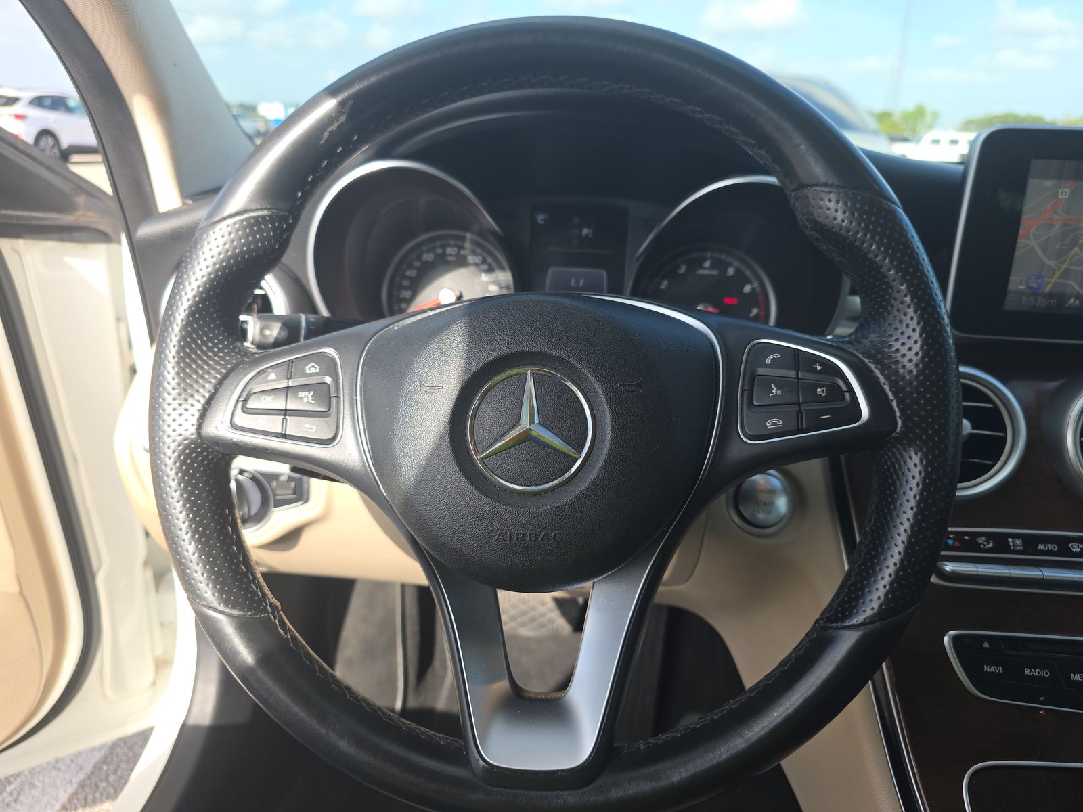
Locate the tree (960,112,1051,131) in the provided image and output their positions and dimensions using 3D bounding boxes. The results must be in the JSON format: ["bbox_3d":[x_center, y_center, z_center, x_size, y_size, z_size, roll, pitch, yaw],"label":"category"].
[{"bbox_3d":[77.249,-45.644,120.000,15.000,6.500,8.000,11,23,24],"label":"tree"}]

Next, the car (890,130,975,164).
[{"bbox_3d":[19.979,-12.510,35.000,4.800,1.750,1.950,3,21,3],"label":"car"}]

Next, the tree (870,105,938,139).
[{"bbox_3d":[47.863,-36.749,95.000,9.000,5.900,7.000,11,23,24],"label":"tree"}]

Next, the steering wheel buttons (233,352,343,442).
[{"bbox_3d":[-0.127,-0.004,0.363,0.057,0.046,0.015,-1,2,6],"label":"steering wheel buttons"}]

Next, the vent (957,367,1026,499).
[{"bbox_3d":[0.264,0.016,0.463,0.085,0.085,0.030,3,7,3],"label":"vent"}]

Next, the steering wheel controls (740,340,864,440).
[{"bbox_3d":[0.121,-0.007,0.338,0.056,0.046,0.015,-1,2,6],"label":"steering wheel controls"}]

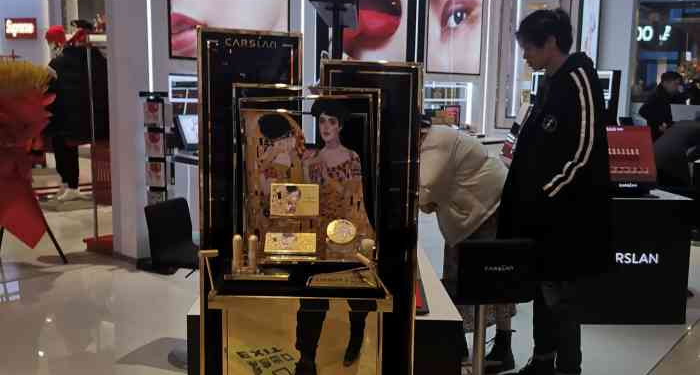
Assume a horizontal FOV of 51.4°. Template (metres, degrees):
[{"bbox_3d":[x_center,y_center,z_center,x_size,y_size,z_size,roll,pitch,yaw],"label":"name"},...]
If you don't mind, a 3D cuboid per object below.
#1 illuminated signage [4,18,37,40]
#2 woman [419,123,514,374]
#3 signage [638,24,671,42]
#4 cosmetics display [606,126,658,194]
[{"bbox_3d":[-4.656,-2.236,10.300,0.780,0.280,0.080,7,10,37],"label":"illuminated signage"},{"bbox_3d":[0.525,0.282,3.780,0.720,1.320,0.500,3,8,16],"label":"woman"},{"bbox_3d":[5.021,-2.539,12.000,0.580,0.270,0.060,7,10,37],"label":"signage"},{"bbox_3d":[1.776,-0.173,4.665,0.340,0.420,0.250,0,8,-3],"label":"cosmetics display"}]

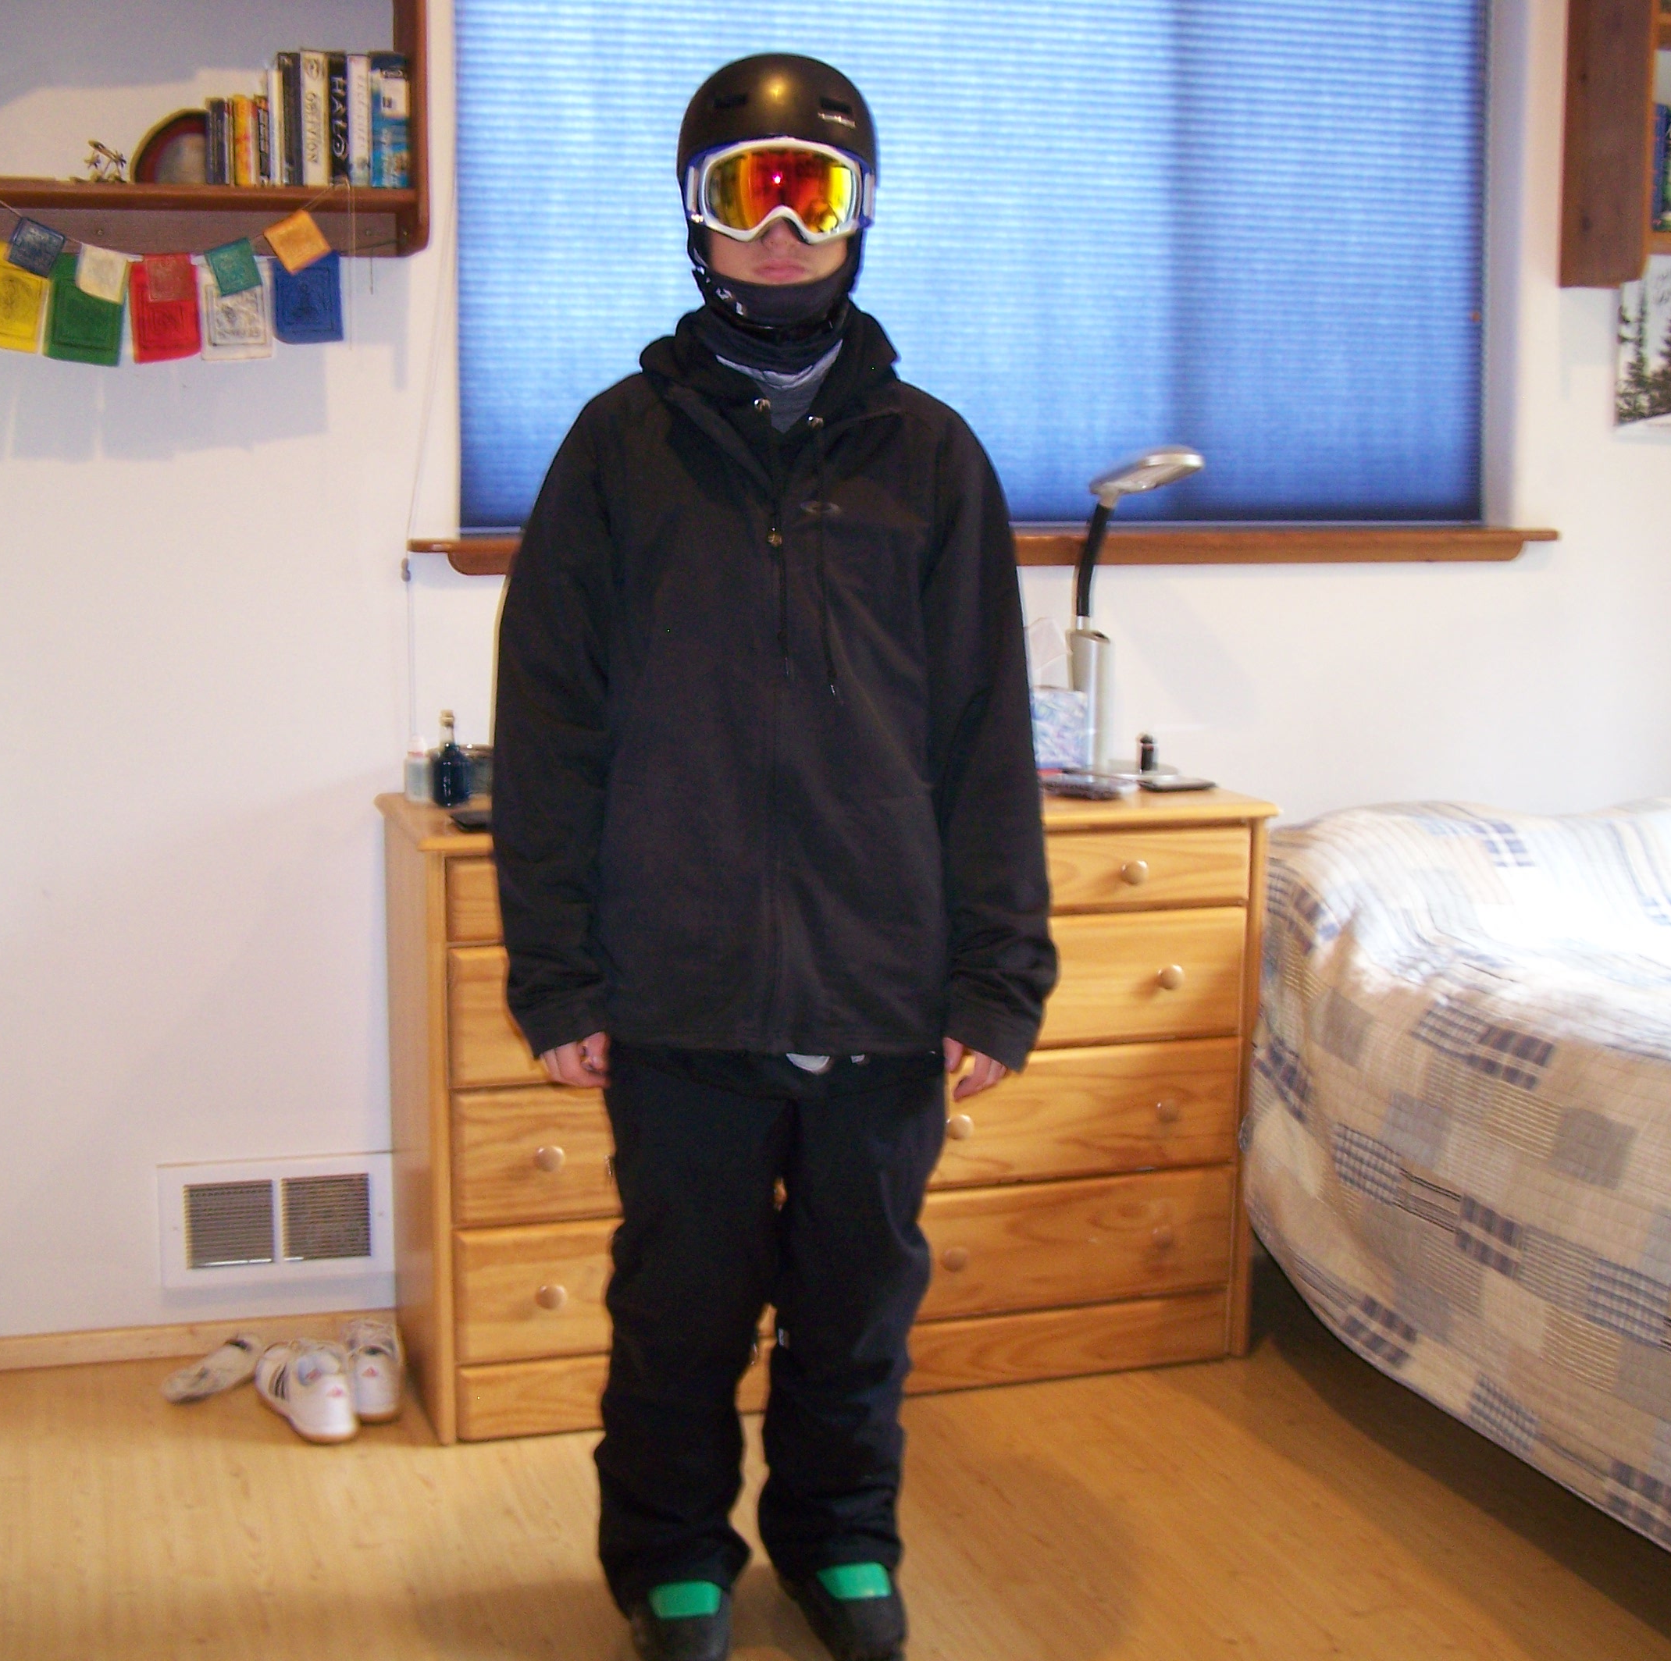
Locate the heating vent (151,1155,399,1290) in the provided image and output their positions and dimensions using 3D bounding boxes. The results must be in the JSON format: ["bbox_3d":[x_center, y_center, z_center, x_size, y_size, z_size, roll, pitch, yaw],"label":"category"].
[{"bbox_3d":[-0.866,0.608,3.777,0.358,0.200,0.015,-2,9,-15],"label":"heating vent"}]

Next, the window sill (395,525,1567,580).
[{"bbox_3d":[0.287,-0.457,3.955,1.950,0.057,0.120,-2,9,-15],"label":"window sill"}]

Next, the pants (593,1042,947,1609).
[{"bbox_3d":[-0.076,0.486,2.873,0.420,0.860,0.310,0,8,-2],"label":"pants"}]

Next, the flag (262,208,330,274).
[{"bbox_3d":[-0.743,-0.810,3.347,0.064,0.070,0.008,-37,16,-7],"label":"flag"}]

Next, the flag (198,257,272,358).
[{"bbox_3d":[-0.845,-0.733,3.420,0.100,0.140,0.012,-2,9,-15],"label":"flag"}]

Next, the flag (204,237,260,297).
[{"bbox_3d":[-0.827,-0.772,3.330,0.060,0.066,0.008,-20,13,-12],"label":"flag"}]

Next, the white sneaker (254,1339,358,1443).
[{"bbox_3d":[-0.771,0.795,3.525,0.100,0.103,0.268,-4,9,-27],"label":"white sneaker"}]

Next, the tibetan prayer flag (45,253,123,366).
[{"bbox_3d":[-1.038,-0.724,3.368,0.101,0.145,0.012,7,7,-17],"label":"tibetan prayer flag"}]

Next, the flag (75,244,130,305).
[{"bbox_3d":[-0.991,-0.752,3.287,0.065,0.061,0.010,7,7,-17],"label":"flag"}]

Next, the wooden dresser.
[{"bbox_3d":[-0.015,0.389,3.732,1.273,0.862,0.465,-2,9,-16],"label":"wooden dresser"}]

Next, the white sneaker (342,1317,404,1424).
[{"bbox_3d":[-0.692,0.782,3.615,0.098,0.105,0.265,-2,9,-11],"label":"white sneaker"}]

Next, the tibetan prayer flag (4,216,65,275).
[{"bbox_3d":[-1.069,-0.780,3.249,0.069,0.059,0.015,19,3,-16],"label":"tibetan prayer flag"}]

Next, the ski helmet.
[{"bbox_3d":[-0.065,-0.708,2.687,0.225,0.295,0.275,0,8,-2],"label":"ski helmet"}]

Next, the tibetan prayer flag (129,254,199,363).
[{"bbox_3d":[-0.939,-0.731,3.396,0.103,0.152,0.020,-2,9,-14],"label":"tibetan prayer flag"}]

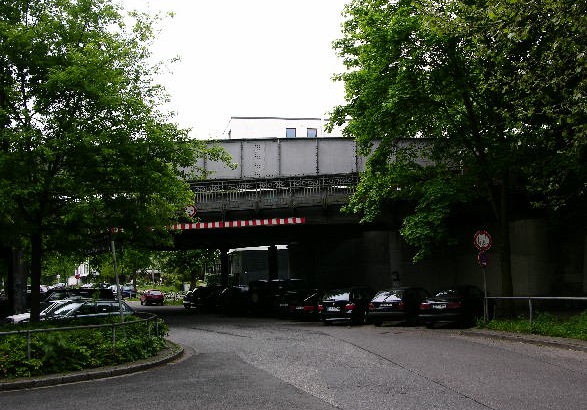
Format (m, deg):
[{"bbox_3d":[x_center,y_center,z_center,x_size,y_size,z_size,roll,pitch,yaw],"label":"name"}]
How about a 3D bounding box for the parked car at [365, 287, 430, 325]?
[{"bbox_3d":[4.526,3.969,23.363,1.700,1.420,4.400,-6,-9,29],"label":"parked car"}]

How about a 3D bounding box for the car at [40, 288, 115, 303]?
[{"bbox_3d":[-9.235,4.243,24.185,4.400,1.600,1.740,2,-8,-23],"label":"car"}]

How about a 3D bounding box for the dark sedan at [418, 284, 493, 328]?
[{"bbox_3d":[6.269,3.750,22.175,1.750,1.440,4.600,-6,-9,30],"label":"dark sedan"}]

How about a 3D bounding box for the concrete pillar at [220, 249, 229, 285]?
[{"bbox_3d":[-4.710,5.056,40.707,0.540,4.400,0.540,-2,-8,0],"label":"concrete pillar"}]

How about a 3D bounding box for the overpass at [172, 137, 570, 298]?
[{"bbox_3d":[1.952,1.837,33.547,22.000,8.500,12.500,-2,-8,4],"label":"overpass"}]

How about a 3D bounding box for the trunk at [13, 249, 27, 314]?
[{"bbox_3d":[-10.468,3.066,22.834,0.520,3.900,0.520,-2,-8,0],"label":"trunk"}]

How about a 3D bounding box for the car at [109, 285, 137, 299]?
[{"bbox_3d":[-18.044,9.412,63.379,1.720,1.450,4.200,-3,-8,8],"label":"car"}]

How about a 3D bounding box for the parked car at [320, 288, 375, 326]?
[{"bbox_3d":[2.761,4.163,24.554,1.800,1.450,4.600,-5,-9,27],"label":"parked car"}]

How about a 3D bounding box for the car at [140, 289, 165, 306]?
[{"bbox_3d":[-13.064,8.611,54.891,1.650,1.400,4.000,1,-8,-22],"label":"car"}]

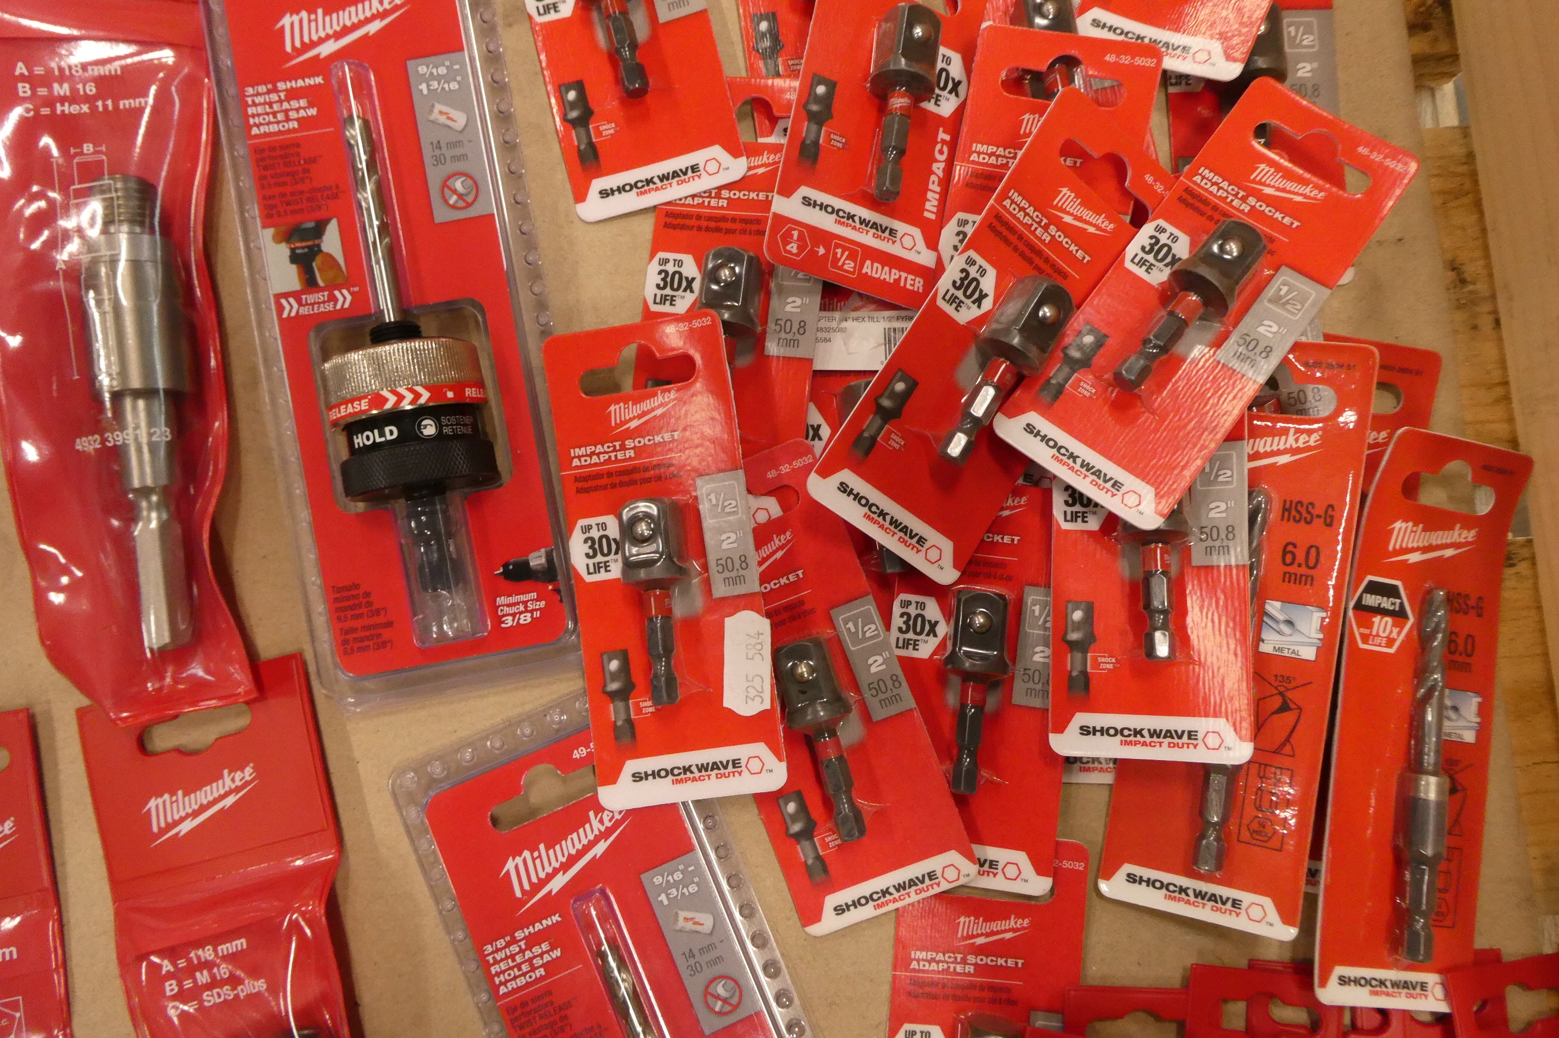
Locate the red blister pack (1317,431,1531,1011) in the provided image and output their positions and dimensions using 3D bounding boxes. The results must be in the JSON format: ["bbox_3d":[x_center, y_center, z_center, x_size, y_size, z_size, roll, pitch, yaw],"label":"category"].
[{"bbox_3d":[0.169,0.051,0.294,0.047,0.016,0.145,8,86,-15],"label":"red blister pack"}]

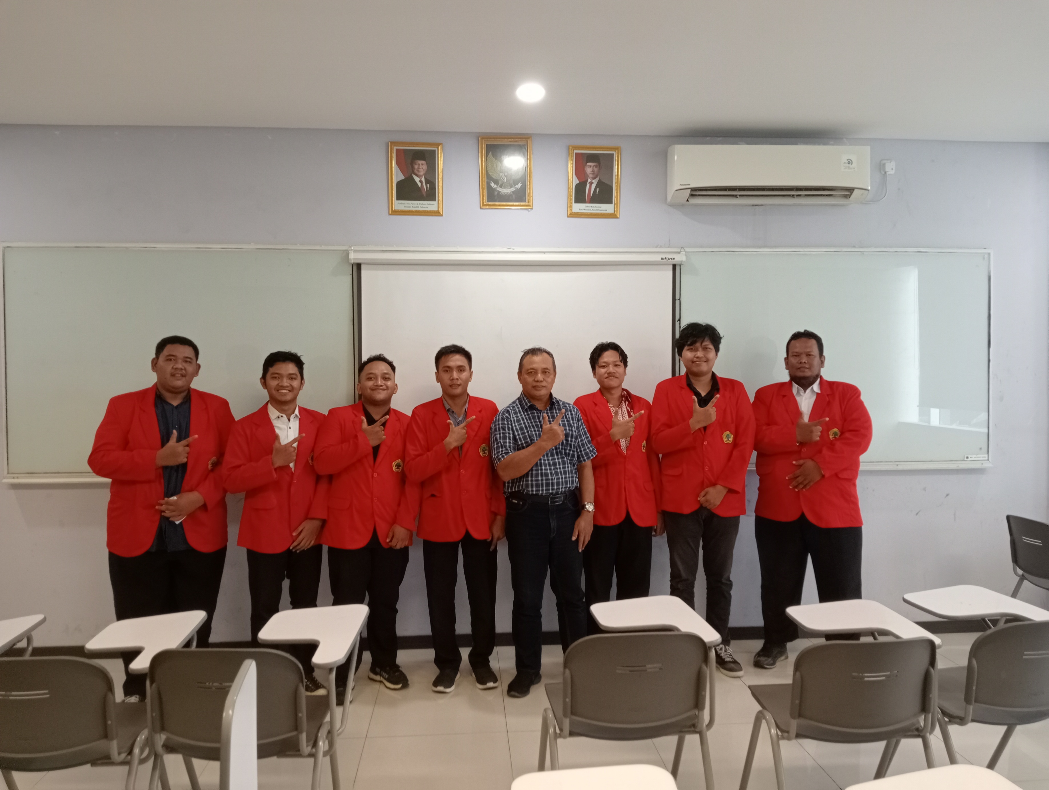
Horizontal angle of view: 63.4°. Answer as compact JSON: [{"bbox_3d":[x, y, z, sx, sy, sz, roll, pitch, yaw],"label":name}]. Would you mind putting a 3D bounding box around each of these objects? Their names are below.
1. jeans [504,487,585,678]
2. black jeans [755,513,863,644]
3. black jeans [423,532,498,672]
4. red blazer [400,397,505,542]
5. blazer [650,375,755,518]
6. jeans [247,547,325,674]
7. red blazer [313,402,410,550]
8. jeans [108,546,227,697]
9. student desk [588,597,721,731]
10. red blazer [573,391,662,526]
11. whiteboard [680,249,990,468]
[{"bbox_3d":[0.103,0.921,4.238,0.408,0.900,0.360,-1,2,-13],"label":"jeans"},{"bbox_3d":[1.518,0.916,4.528,0.551,0.900,0.360,0,2,16],"label":"black jeans"},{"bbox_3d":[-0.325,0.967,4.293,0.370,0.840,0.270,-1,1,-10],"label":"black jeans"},{"bbox_3d":[-0.353,0.374,4.226,0.490,0.720,0.330,-1,1,-14],"label":"red blazer"},{"bbox_3d":[0.919,0.255,4.373,0.531,0.715,0.370,0,2,5],"label":"blazer"},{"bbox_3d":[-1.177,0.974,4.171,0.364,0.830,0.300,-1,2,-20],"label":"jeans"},{"bbox_3d":[-0.799,0.398,4.152,0.470,0.720,0.330,-1,1,-12],"label":"red blazer"},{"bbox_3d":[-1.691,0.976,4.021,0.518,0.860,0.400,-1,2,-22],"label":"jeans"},{"bbox_3d":[0.429,0.898,2.905,0.370,0.280,0.540,0,1,-4],"label":"student desk"},{"bbox_3d":[0.460,0.314,4.329,0.469,0.675,0.360,-1,2,-10],"label":"red blazer"},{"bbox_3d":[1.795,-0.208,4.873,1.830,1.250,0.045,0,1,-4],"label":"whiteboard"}]

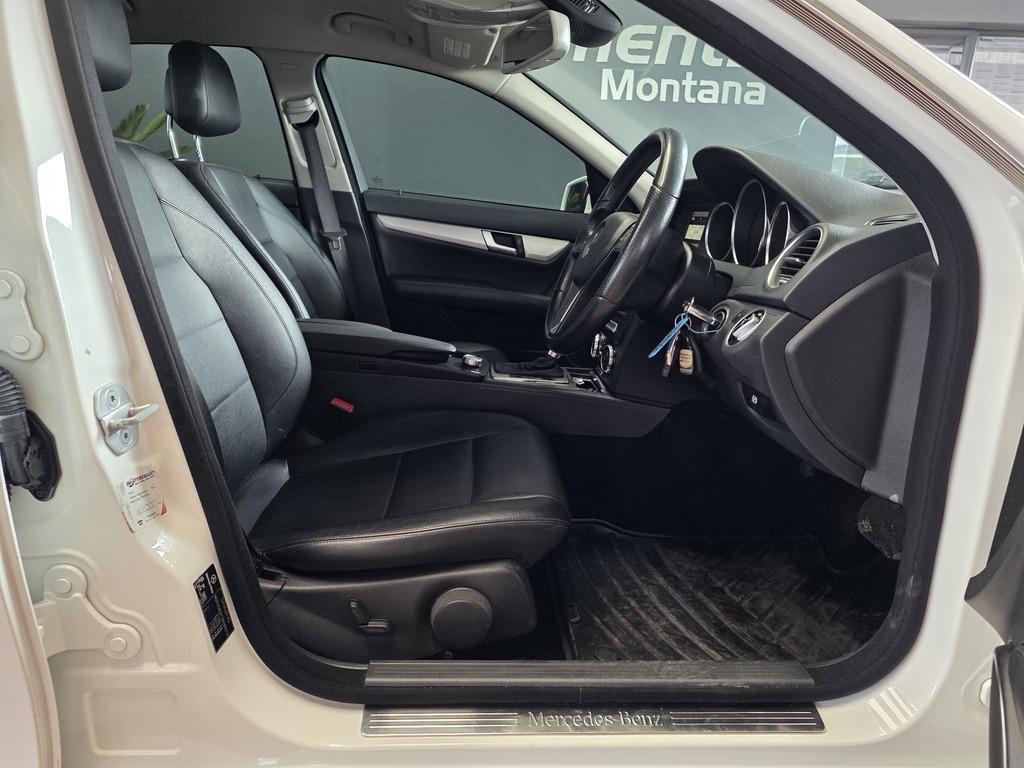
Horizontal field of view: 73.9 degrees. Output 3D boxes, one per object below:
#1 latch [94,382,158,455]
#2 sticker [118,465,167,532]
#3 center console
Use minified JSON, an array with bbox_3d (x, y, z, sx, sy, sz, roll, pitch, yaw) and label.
[{"bbox_3d":[-0.352,0.031,0.621,0.034,0.066,0.043,-2,17,18],"label":"latch"},{"bbox_3d":[-0.343,0.106,0.633,0.005,0.052,0.040,3,18,25],"label":"sticker"},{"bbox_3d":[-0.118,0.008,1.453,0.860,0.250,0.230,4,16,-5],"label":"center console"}]

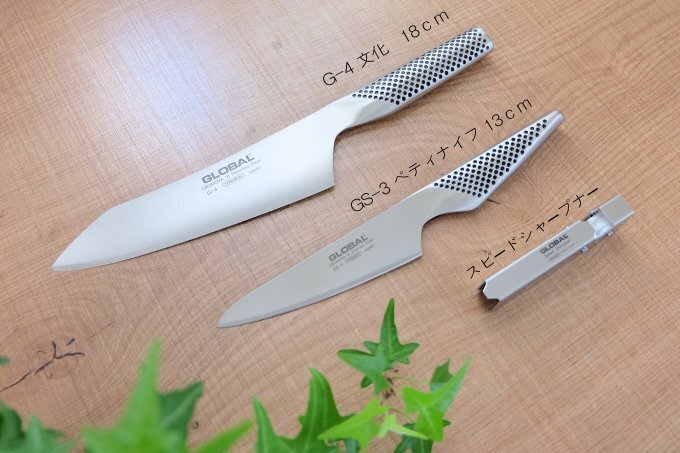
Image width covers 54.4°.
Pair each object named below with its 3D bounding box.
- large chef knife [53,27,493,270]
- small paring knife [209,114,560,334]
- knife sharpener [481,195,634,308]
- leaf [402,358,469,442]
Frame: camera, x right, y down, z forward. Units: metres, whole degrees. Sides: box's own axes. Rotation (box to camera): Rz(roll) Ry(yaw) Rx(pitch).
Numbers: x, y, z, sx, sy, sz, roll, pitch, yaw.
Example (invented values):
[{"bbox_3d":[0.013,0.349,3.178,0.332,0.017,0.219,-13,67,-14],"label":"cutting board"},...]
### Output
[{"bbox_3d":[-0.032,-0.042,0.410,0.314,0.021,0.056,-26,71,-7],"label":"large chef knife"},{"bbox_3d":[0.040,0.000,0.395,0.250,0.015,0.037,-29,71,-8],"label":"small paring knife"},{"bbox_3d":[0.125,0.015,0.384,0.103,0.018,0.015,-31,72,-9],"label":"knife sharpener"},{"bbox_3d":[0.049,0.084,0.323,0.040,0.012,0.032,-43,75,-10],"label":"leaf"}]

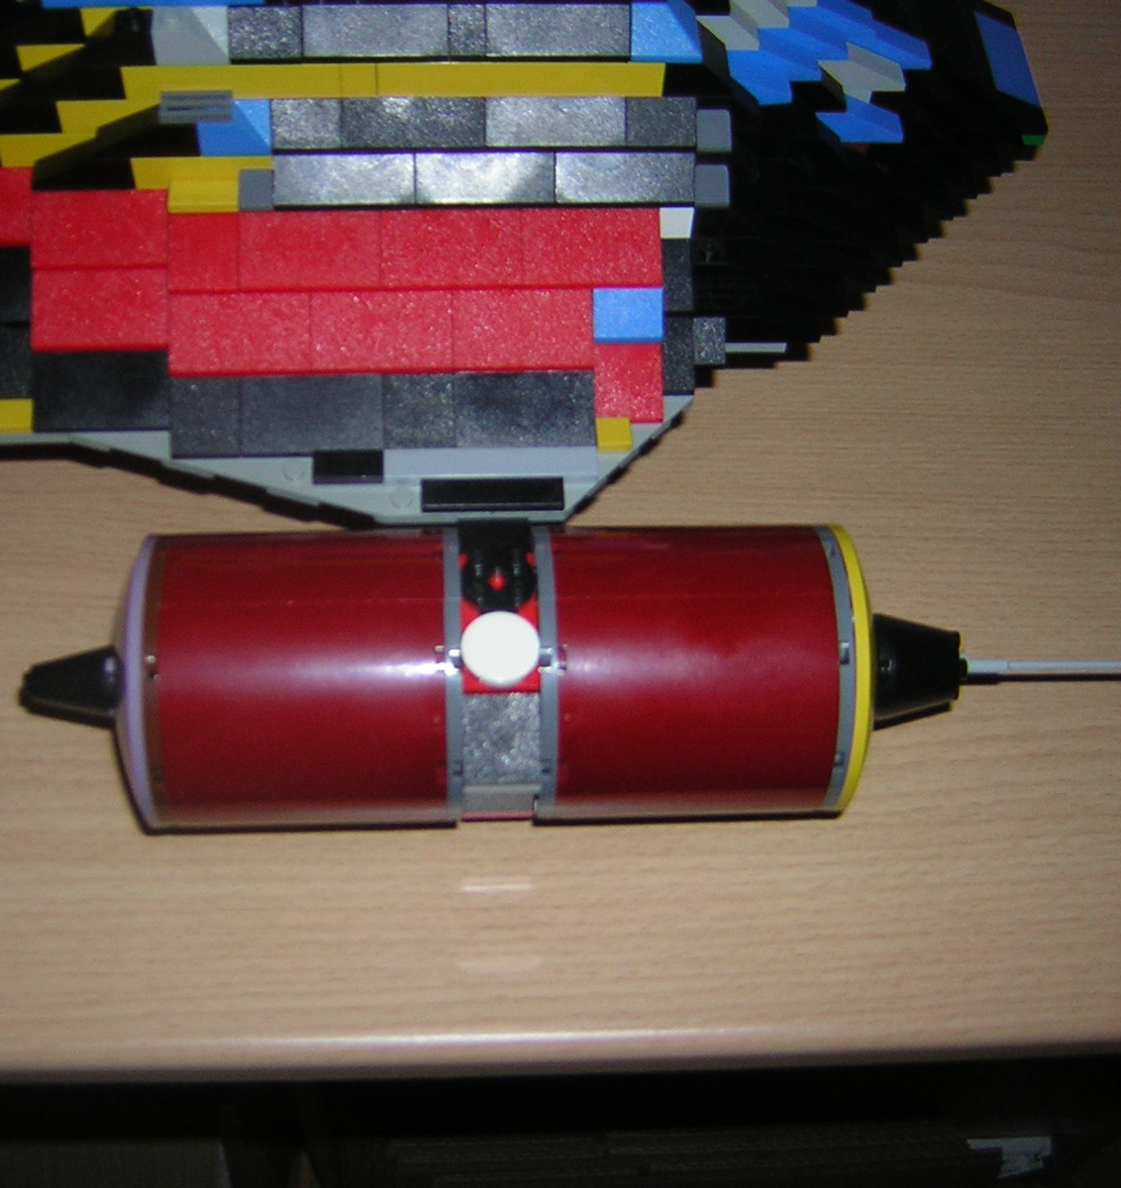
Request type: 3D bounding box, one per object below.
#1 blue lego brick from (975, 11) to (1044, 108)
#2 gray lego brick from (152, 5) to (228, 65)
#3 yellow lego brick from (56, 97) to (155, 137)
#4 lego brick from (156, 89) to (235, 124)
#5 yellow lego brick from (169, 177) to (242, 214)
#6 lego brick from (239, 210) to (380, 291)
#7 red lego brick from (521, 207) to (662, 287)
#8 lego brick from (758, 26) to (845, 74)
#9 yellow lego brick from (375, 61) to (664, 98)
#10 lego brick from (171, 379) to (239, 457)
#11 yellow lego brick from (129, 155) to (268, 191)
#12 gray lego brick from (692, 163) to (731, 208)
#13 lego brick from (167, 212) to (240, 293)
[{"bbox_3d":[0.113,-0.143,0.435,0.022,0.010,0.032,-1,57,-2],"label":"blue lego brick"},{"bbox_3d":[-0.079,-0.122,0.352,0.016,0.011,0.016,-1,60,-4],"label":"gray lego brick"},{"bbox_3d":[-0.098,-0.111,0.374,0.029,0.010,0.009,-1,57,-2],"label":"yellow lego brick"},{"bbox_3d":[-0.079,-0.106,0.358,0.016,0.003,0.008,-1,60,-4],"label":"lego brick"},{"bbox_3d":[-0.080,-0.090,0.370,0.016,0.003,0.008,-1,58,-4],"label":"yellow lego brick"},{"bbox_3d":[-0.057,-0.081,0.378,0.032,0.010,0.024,-1,58,-3],"label":"lego brick"},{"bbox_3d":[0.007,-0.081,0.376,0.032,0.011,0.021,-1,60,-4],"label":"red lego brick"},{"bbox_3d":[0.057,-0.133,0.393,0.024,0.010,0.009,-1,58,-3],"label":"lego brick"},{"bbox_3d":[-0.009,-0.117,0.366,0.064,0.010,0.008,-1,58,-3],"label":"yellow lego brick"},{"bbox_3d":[-0.080,-0.044,0.376,0.016,0.010,0.024,-1,58,-3],"label":"lego brick"},{"bbox_3d":[-0.081,-0.099,0.378,0.032,0.010,0.009,-1,57,-2],"label":"yellow lego brick"},{"bbox_3d":[0.035,-0.093,0.376,0.008,0.006,0.008,-1,60,-4],"label":"gray lego brick"},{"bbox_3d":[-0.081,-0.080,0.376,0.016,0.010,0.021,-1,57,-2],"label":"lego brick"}]

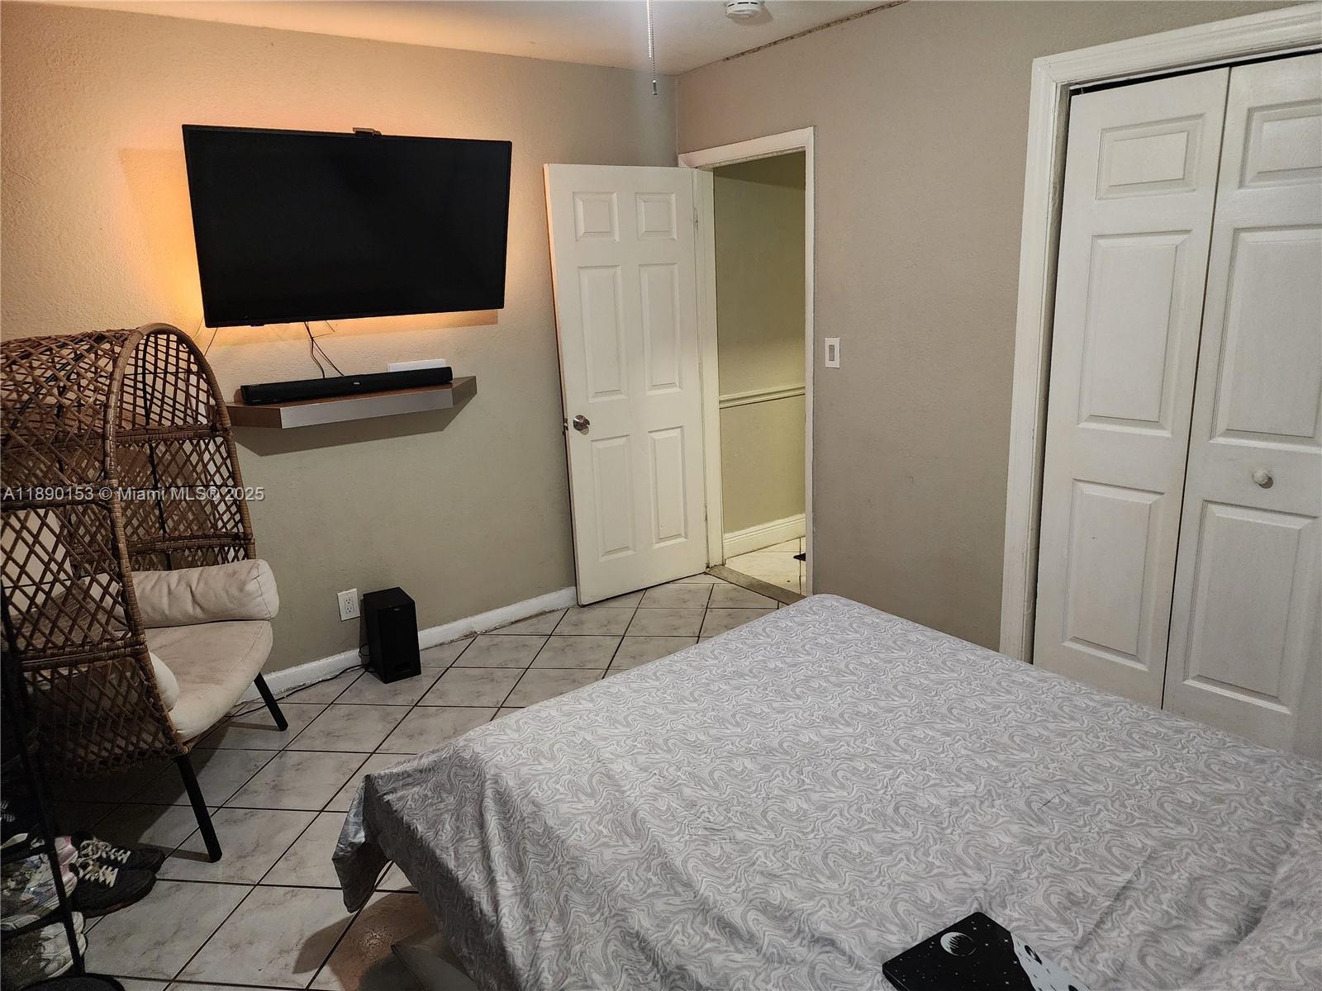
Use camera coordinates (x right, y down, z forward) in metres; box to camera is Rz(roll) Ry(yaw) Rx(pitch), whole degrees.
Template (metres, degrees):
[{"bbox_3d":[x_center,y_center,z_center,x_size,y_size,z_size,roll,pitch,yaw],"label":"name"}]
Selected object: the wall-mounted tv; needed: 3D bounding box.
[{"bbox_3d":[-1.071,-0.966,3.171,1.115,0.645,0.060,-12,34,-34],"label":"wall-mounted tv"}]

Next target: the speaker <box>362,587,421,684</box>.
[{"bbox_3d":[-1.109,0.576,3.629,0.145,0.318,0.210,-11,16,-29],"label":"speaker"}]

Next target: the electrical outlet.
[{"bbox_3d":[-1.283,0.454,3.620,0.077,0.121,0.008,-13,17,-35],"label":"electrical outlet"}]

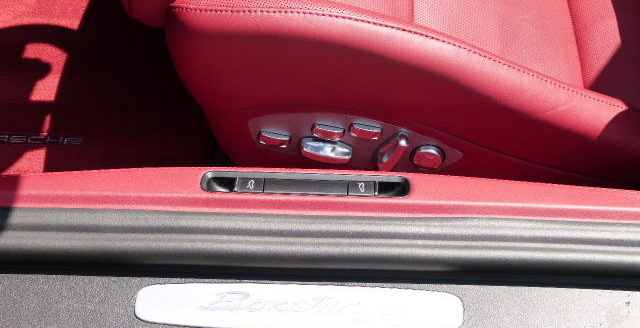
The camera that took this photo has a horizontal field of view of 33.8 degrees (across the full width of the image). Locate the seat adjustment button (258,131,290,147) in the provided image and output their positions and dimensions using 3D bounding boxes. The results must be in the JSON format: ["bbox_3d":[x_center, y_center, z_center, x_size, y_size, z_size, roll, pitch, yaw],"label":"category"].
[{"bbox_3d":[-0.050,-0.028,1.180,0.033,0.011,0.008,7,47,-7],"label":"seat adjustment button"}]

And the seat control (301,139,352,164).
[{"bbox_3d":[0.007,-0.014,1.175,0.055,0.015,0.017,8,46,-8],"label":"seat control"}]

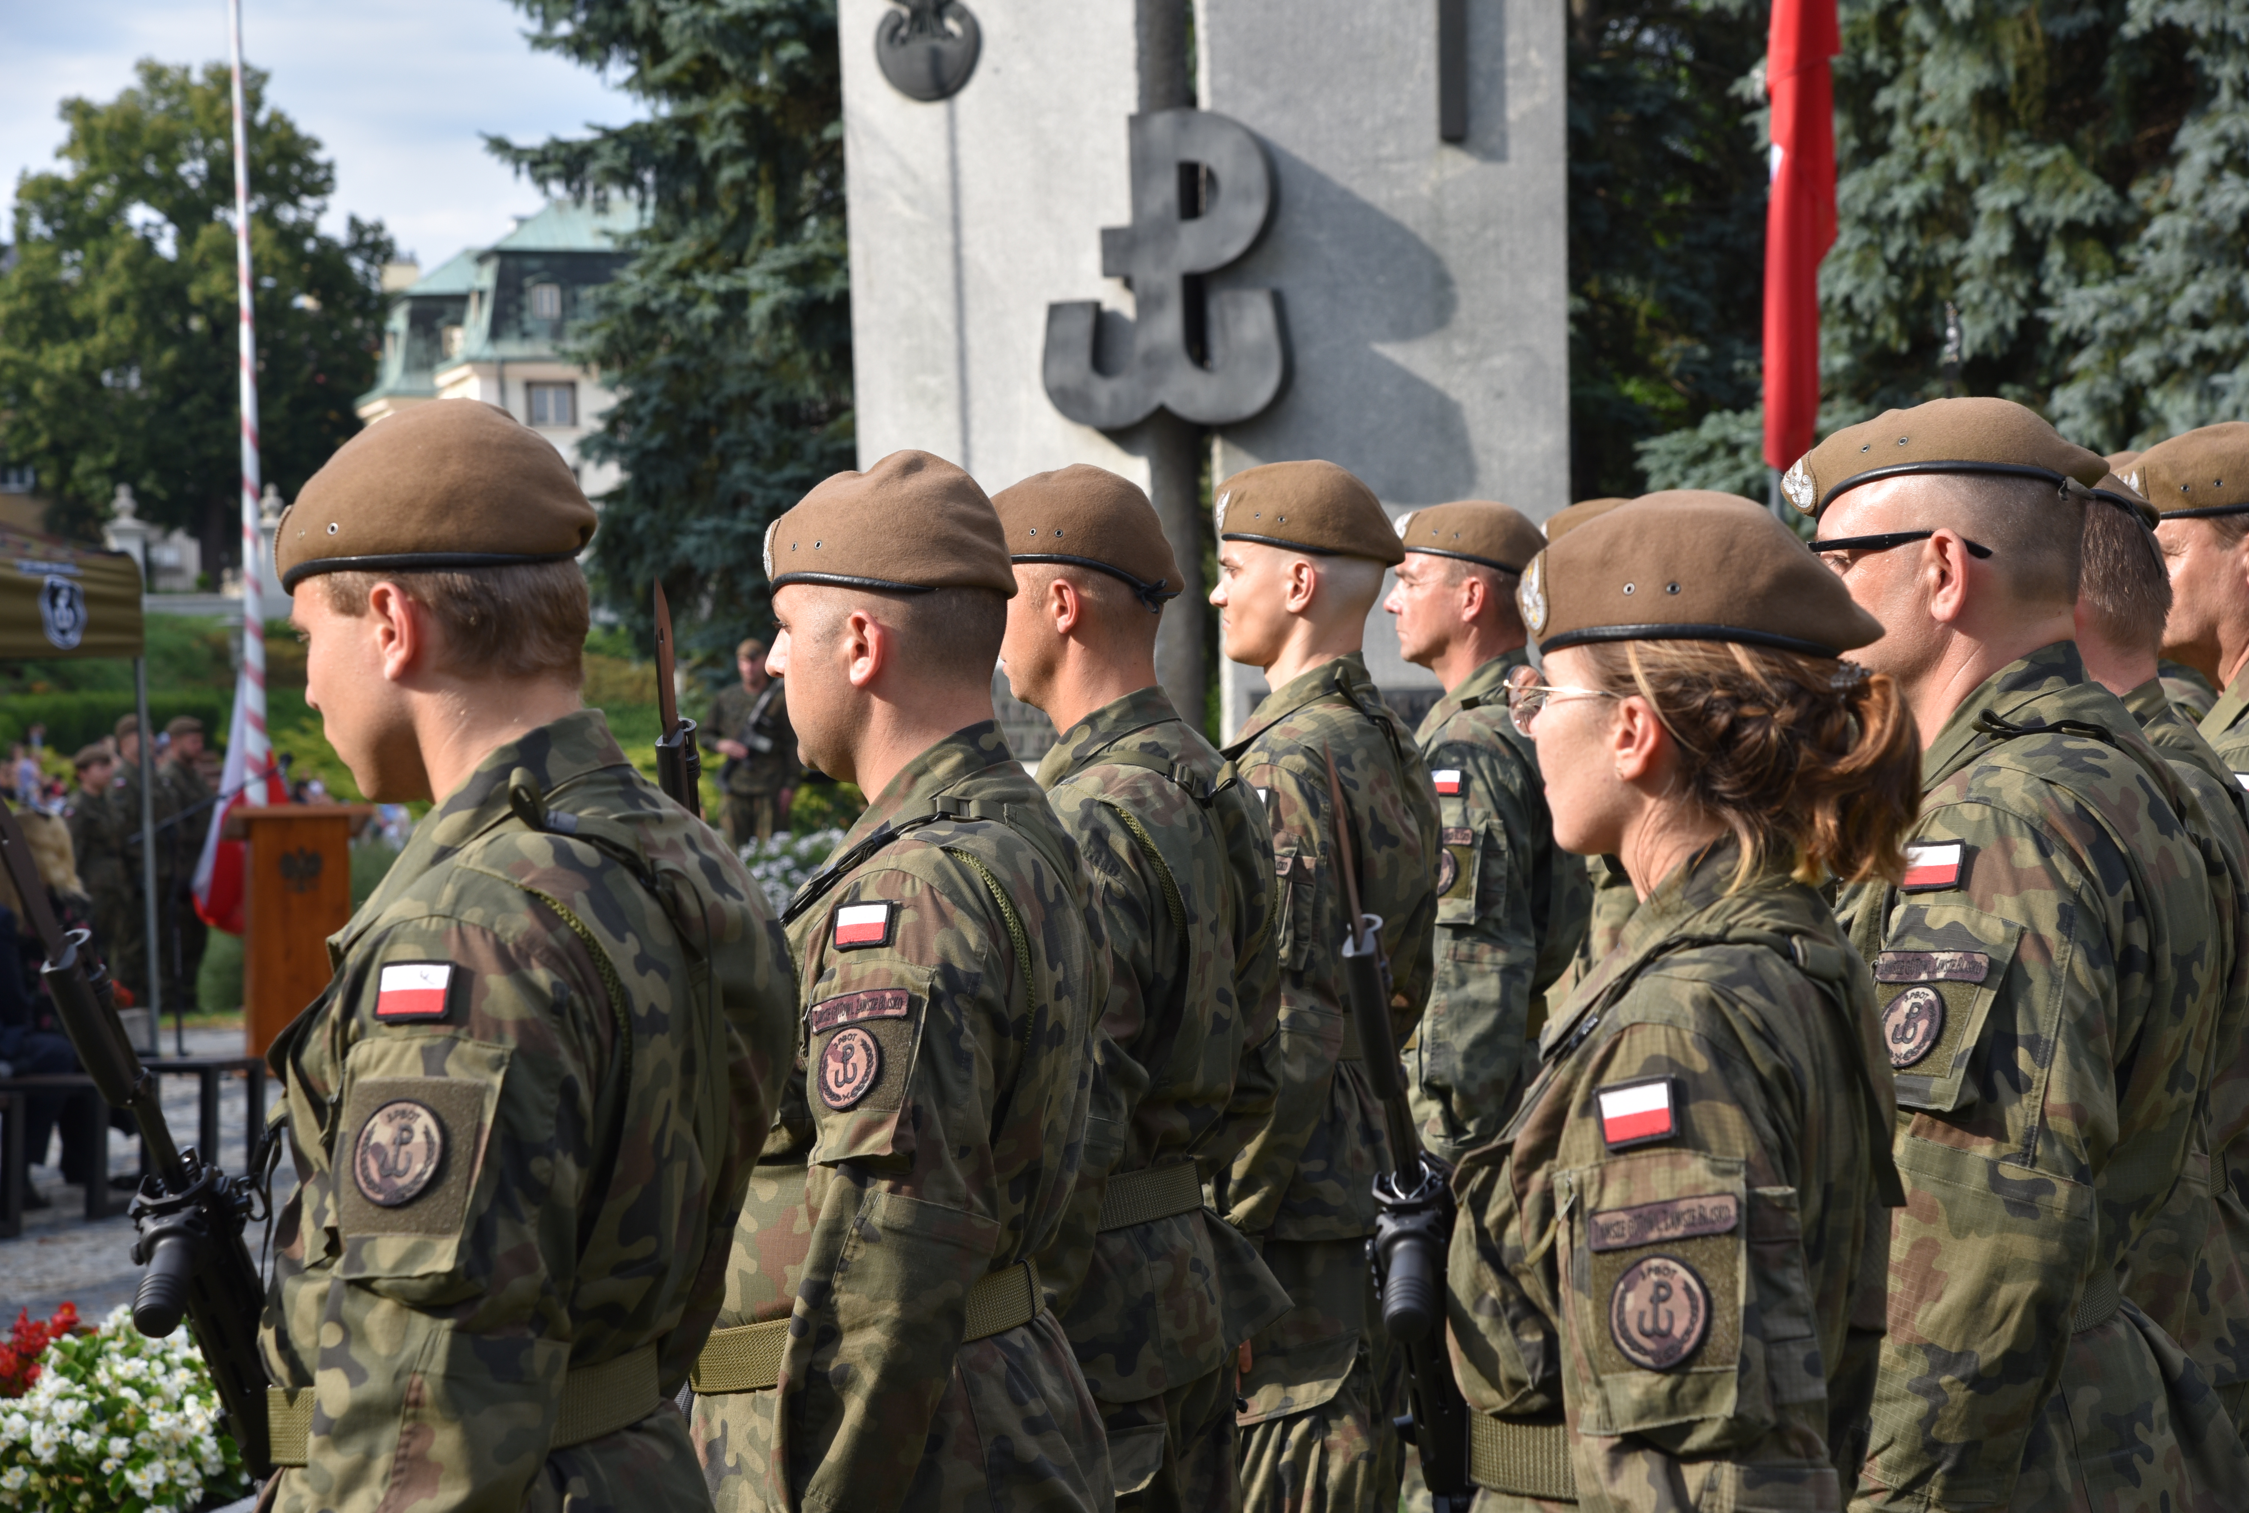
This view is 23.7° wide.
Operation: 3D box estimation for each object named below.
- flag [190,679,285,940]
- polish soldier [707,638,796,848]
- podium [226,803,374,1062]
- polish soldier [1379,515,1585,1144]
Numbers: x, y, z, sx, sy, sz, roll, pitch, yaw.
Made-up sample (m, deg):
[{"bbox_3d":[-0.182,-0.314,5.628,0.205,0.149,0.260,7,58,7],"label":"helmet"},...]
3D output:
[{"bbox_3d":[-4.724,0.284,29.019,0.680,1.500,0.400,-1,1,-9],"label":"flag"},{"bbox_3d":[-2.167,0.231,31.323,0.600,1.840,0.400,-1,1,5],"label":"polish soldier"},{"bbox_3d":[-3.696,0.823,24.015,0.660,1.210,0.500,-1,1,-14],"label":"podium"},{"bbox_3d":[0.589,0.515,8.373,0.350,1.830,0.540,0,1,15],"label":"polish soldier"}]

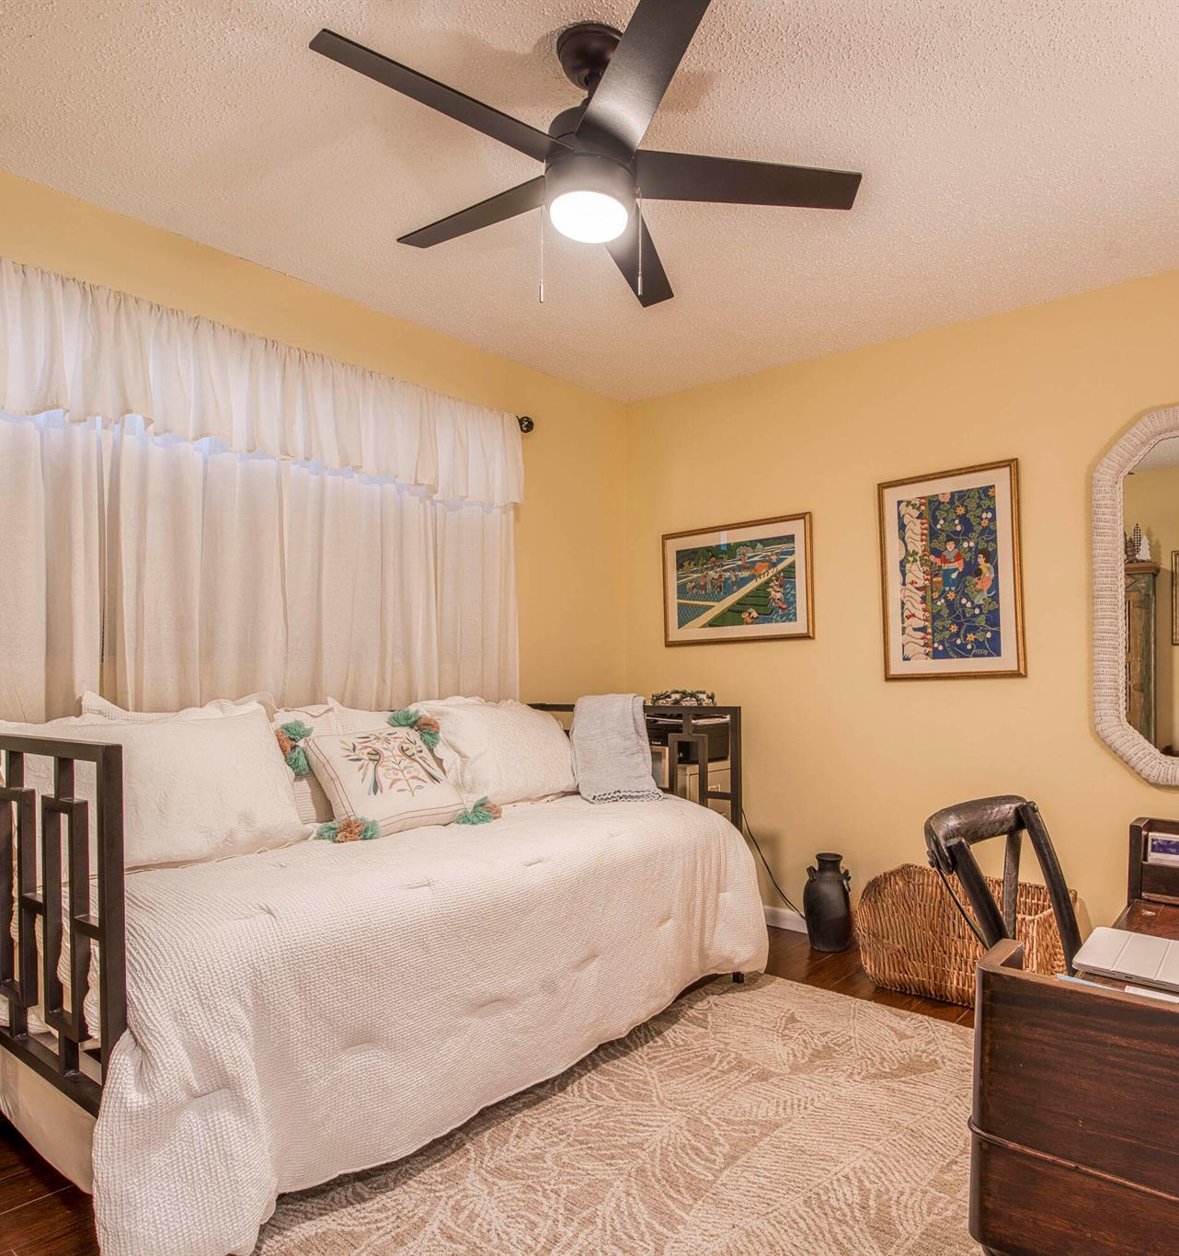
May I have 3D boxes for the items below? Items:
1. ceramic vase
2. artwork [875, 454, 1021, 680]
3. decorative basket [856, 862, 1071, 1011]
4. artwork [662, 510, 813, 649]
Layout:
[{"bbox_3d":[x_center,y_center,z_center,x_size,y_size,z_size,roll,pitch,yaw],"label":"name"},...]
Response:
[{"bbox_3d":[0.939,1.076,3.087,0.187,0.380,0.187,-1,-1,41],"label":"ceramic vase"},{"bbox_3d":[1.325,-0.195,2.896,0.515,0.775,0.028,-1,-1,41],"label":"artwork"},{"bbox_3d":[1.266,1.062,2.696,0.690,0.420,0.300,-1,-1,41],"label":"decorative basket"},{"bbox_3d":[0.644,-0.196,3.516,0.780,0.535,0.028,-1,-1,41],"label":"artwork"}]

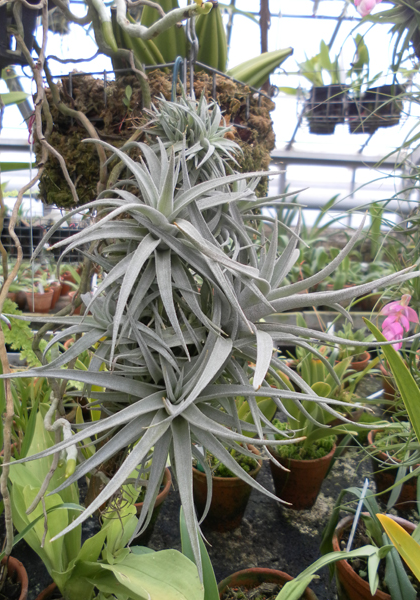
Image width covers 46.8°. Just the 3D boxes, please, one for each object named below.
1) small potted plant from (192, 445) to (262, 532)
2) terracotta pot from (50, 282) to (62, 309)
[{"bbox_3d":[0.027,0.369,0.948,0.145,0.127,0.145,1,10,0],"label":"small potted plant"},{"bbox_3d":[-0.919,-0.020,2.750,0.157,0.128,0.157,1,10,0],"label":"terracotta pot"}]

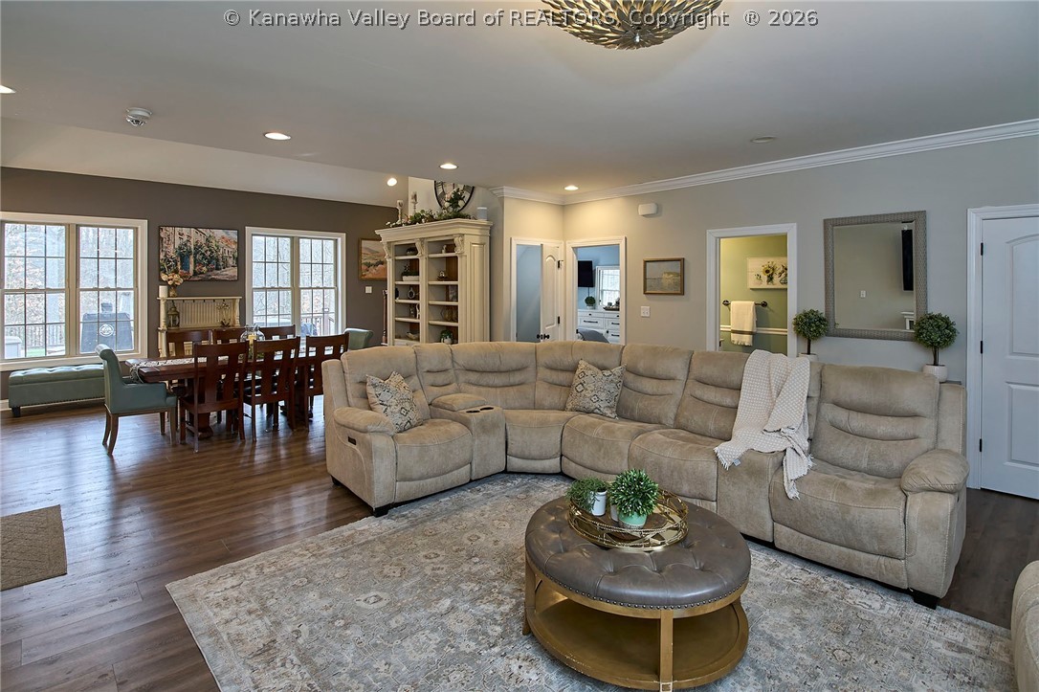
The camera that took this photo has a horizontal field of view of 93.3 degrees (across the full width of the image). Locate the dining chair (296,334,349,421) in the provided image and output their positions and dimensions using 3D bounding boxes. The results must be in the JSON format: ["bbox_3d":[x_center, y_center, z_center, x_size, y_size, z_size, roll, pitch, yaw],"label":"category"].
[{"bbox_3d":[-2.250,0.365,5.580,0.460,1.010,0.520,-5,7,-43],"label":"dining chair"}]

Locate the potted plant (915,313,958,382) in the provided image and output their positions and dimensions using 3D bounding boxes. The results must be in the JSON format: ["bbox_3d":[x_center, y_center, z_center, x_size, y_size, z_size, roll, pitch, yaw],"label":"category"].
[{"bbox_3d":[3.230,0.005,3.820,0.270,0.540,0.270,5,7,44],"label":"potted plant"}]

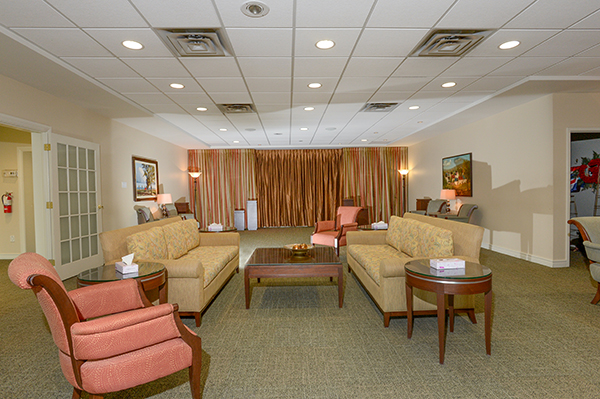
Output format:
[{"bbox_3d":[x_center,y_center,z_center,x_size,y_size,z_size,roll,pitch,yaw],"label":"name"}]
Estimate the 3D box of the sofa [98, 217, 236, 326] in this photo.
[{"bbox_3d":[-1.345,0.701,3.771,0.890,0.865,1.910,-1,2,1],"label":"sofa"}]

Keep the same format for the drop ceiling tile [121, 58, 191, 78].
[{"bbox_3d":[-1.596,-1.505,3.605,0.605,0.025,0.600,-1,2,-2],"label":"drop ceiling tile"}]

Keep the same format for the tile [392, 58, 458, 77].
[{"bbox_3d":[1.444,-1.553,3.719,0.600,0.030,0.600,-1,2,-2],"label":"tile"}]

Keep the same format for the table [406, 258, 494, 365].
[{"bbox_3d":[1.134,0.833,2.452,0.605,0.610,0.605,-1,2,-2],"label":"table"}]

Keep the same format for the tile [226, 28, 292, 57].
[{"bbox_3d":[-0.366,-1.504,3.042,0.605,0.025,0.600,-1,2,-2],"label":"tile"}]

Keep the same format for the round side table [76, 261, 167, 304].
[{"bbox_3d":[-1.380,0.871,2.509,0.605,0.610,0.605,-1,2,-2],"label":"round side table"}]

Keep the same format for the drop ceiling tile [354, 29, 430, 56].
[{"bbox_3d":[0.858,-1.523,3.079,0.610,0.020,0.610,-1,2,-2],"label":"drop ceiling tile"}]

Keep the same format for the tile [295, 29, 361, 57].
[{"bbox_3d":[0.249,-1.513,3.064,0.600,0.030,0.600,-1,2,-2],"label":"tile"}]

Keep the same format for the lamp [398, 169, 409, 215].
[{"bbox_3d":[3.278,-0.033,9.981,0.360,1.822,0.360,-1,2,-2],"label":"lamp"}]

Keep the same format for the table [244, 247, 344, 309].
[{"bbox_3d":[-0.053,0.892,3.756,1.030,0.445,1.000,-1,2,0],"label":"table"}]

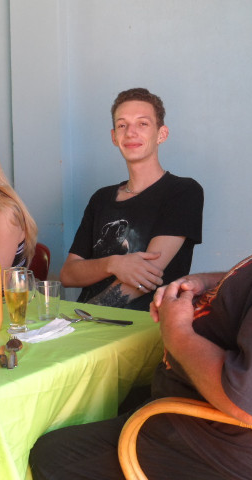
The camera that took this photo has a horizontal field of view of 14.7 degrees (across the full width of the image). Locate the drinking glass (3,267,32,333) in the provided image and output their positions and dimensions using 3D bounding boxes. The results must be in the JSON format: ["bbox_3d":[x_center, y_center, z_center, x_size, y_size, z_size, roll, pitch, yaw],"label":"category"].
[{"bbox_3d":[-0.277,0.155,2.492,0.063,0.156,0.063,-1,8,0],"label":"drinking glass"}]

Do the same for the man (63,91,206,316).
[{"bbox_3d":[-0.083,0.220,3.036,0.520,1.360,0.780,4,10,27],"label":"man"}]

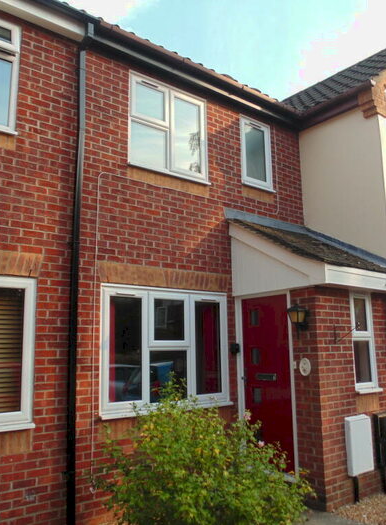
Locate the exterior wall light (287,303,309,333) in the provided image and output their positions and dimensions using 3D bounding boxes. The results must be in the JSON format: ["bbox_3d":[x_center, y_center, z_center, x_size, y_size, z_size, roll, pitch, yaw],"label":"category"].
[{"bbox_3d":[1.163,0.625,5.247,0.255,0.340,0.180,7,-12,-38],"label":"exterior wall light"}]

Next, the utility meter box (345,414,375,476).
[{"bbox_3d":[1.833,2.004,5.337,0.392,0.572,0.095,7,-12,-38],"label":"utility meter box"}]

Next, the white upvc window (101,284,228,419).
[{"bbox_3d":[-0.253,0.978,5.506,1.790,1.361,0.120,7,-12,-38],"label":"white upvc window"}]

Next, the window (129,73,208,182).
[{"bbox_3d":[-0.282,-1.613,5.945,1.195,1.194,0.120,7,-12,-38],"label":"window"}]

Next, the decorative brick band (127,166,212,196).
[{"bbox_3d":[-0.283,-0.951,5.826,1.206,0.159,0.100,7,-12,-38],"label":"decorative brick band"}]

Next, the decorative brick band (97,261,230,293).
[{"bbox_3d":[-0.267,0.187,5.636,1.865,0.217,0.100,7,-12,-38],"label":"decorative brick band"}]

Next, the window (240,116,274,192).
[{"bbox_3d":[0.899,-1.529,6.880,0.655,1.025,0.090,7,-12,-38],"label":"window"}]

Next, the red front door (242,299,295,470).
[{"bbox_3d":[0.885,1.360,5.723,0.060,1.905,0.750,7,-12,-38],"label":"red front door"}]

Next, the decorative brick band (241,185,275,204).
[{"bbox_3d":[0.889,-0.949,6.789,0.645,0.150,0.070,7,-12,-38],"label":"decorative brick band"}]

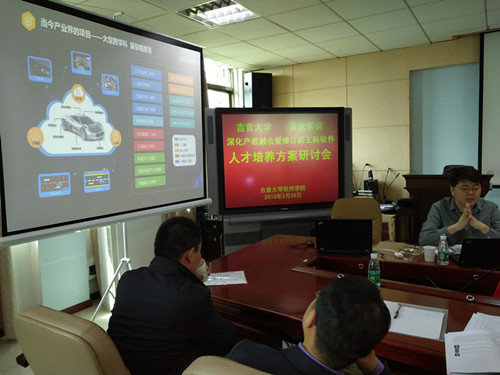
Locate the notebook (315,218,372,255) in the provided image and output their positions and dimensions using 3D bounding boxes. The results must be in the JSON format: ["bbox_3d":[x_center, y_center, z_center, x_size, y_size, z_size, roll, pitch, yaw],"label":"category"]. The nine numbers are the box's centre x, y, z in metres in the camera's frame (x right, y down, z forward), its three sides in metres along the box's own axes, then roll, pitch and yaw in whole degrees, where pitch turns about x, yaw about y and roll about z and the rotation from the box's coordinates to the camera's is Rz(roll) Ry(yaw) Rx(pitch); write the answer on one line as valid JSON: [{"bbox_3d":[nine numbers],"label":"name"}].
[{"bbox_3d":[0.596,0.278,2.388,0.335,0.220,0.300,0,6,22],"label":"notebook"}]

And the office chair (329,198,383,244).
[{"bbox_3d":[0.775,0.597,3.014,0.560,0.980,0.600,1,6,27],"label":"office chair"}]

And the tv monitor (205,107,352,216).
[{"bbox_3d":[0.361,-0.327,4.707,1.786,1.240,0.220,-3,5,-12],"label":"tv monitor"}]

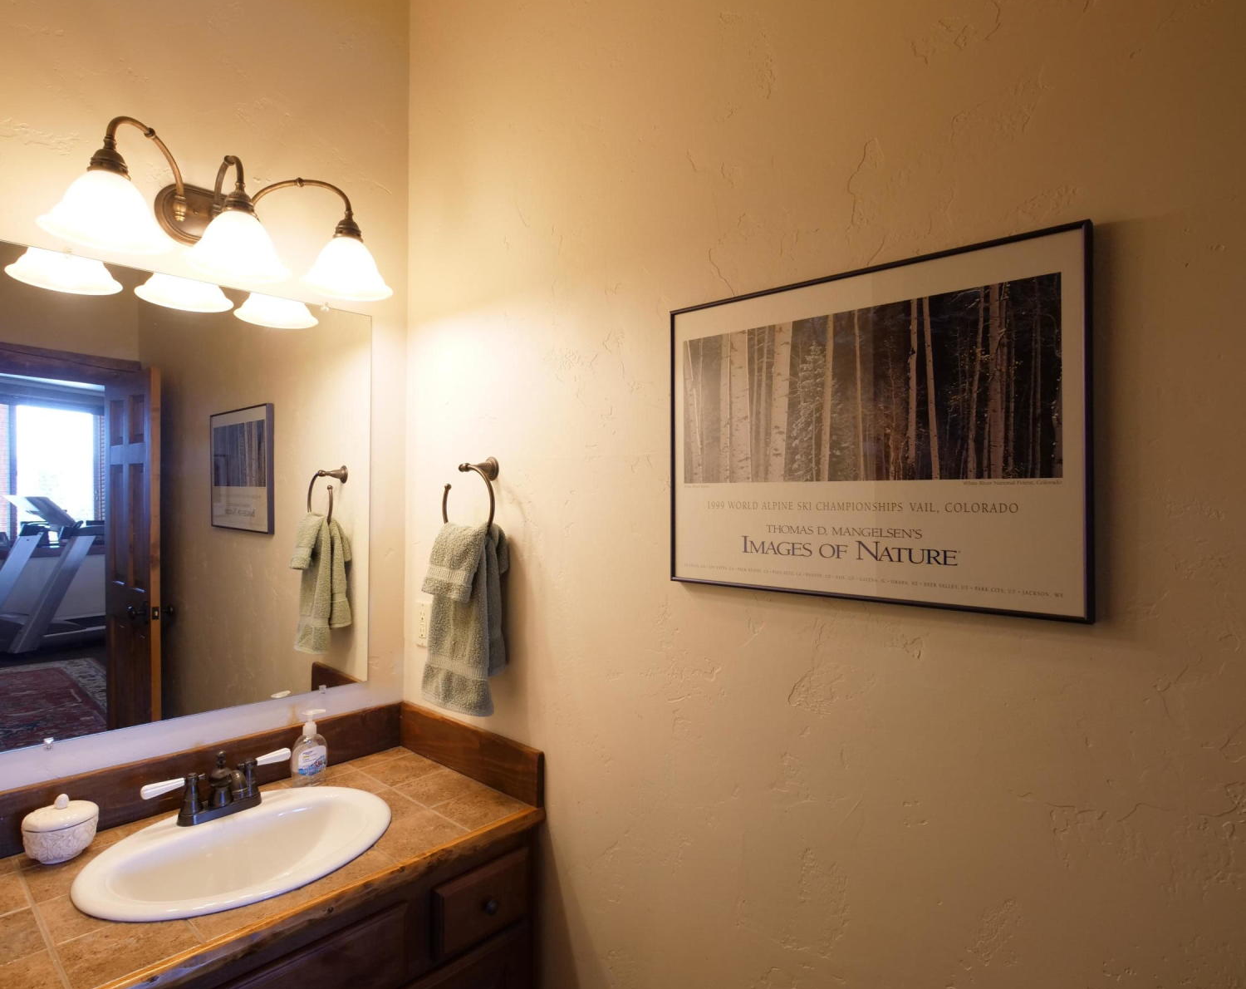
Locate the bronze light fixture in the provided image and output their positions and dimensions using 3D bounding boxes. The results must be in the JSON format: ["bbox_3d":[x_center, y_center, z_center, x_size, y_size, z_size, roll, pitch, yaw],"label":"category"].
[{"bbox_3d":[-0.780,-0.557,1.348,0.287,0.224,0.611,-1,-2,42],"label":"bronze light fixture"}]

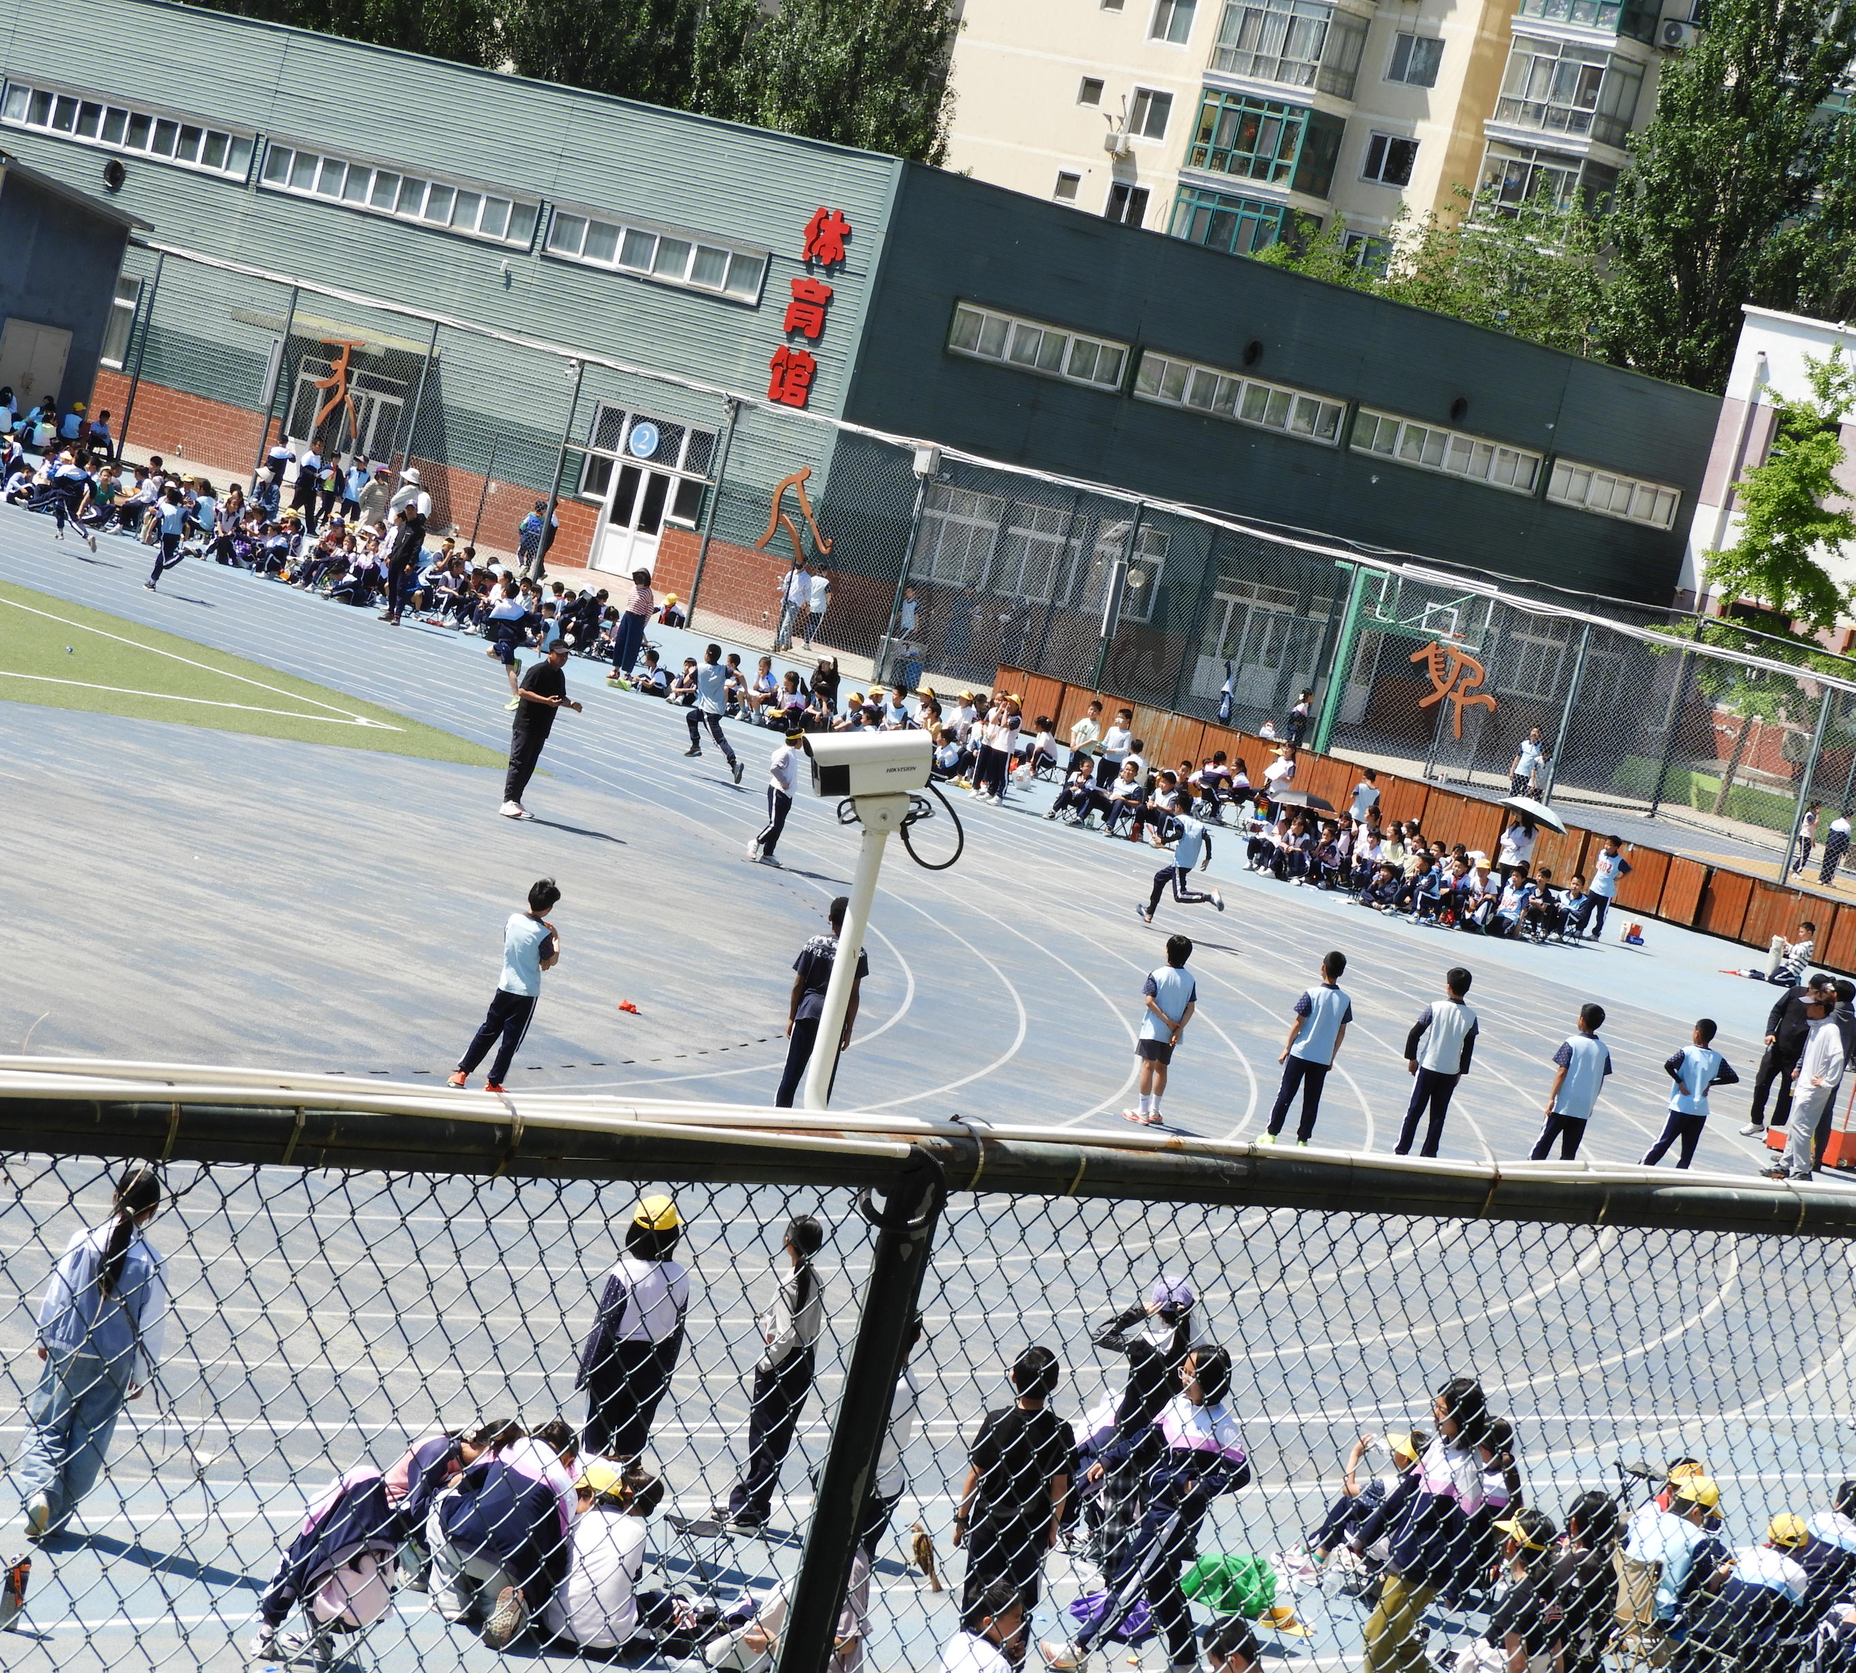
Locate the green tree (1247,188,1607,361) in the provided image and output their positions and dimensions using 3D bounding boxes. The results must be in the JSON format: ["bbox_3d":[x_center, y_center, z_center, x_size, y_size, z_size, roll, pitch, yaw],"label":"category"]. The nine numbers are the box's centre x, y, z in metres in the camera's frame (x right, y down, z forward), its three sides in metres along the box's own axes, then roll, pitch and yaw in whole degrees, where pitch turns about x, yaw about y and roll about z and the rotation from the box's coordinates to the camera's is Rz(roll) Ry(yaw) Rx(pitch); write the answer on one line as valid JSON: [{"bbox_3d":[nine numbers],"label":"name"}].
[{"bbox_3d":[11.733,-10.103,136.426,8.500,13.200,8.500,17,6,37],"label":"green tree"}]

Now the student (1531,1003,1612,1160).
[{"bbox_3d":[5.232,2.135,44.930,0.450,1.579,0.290,11,6,-33],"label":"student"}]

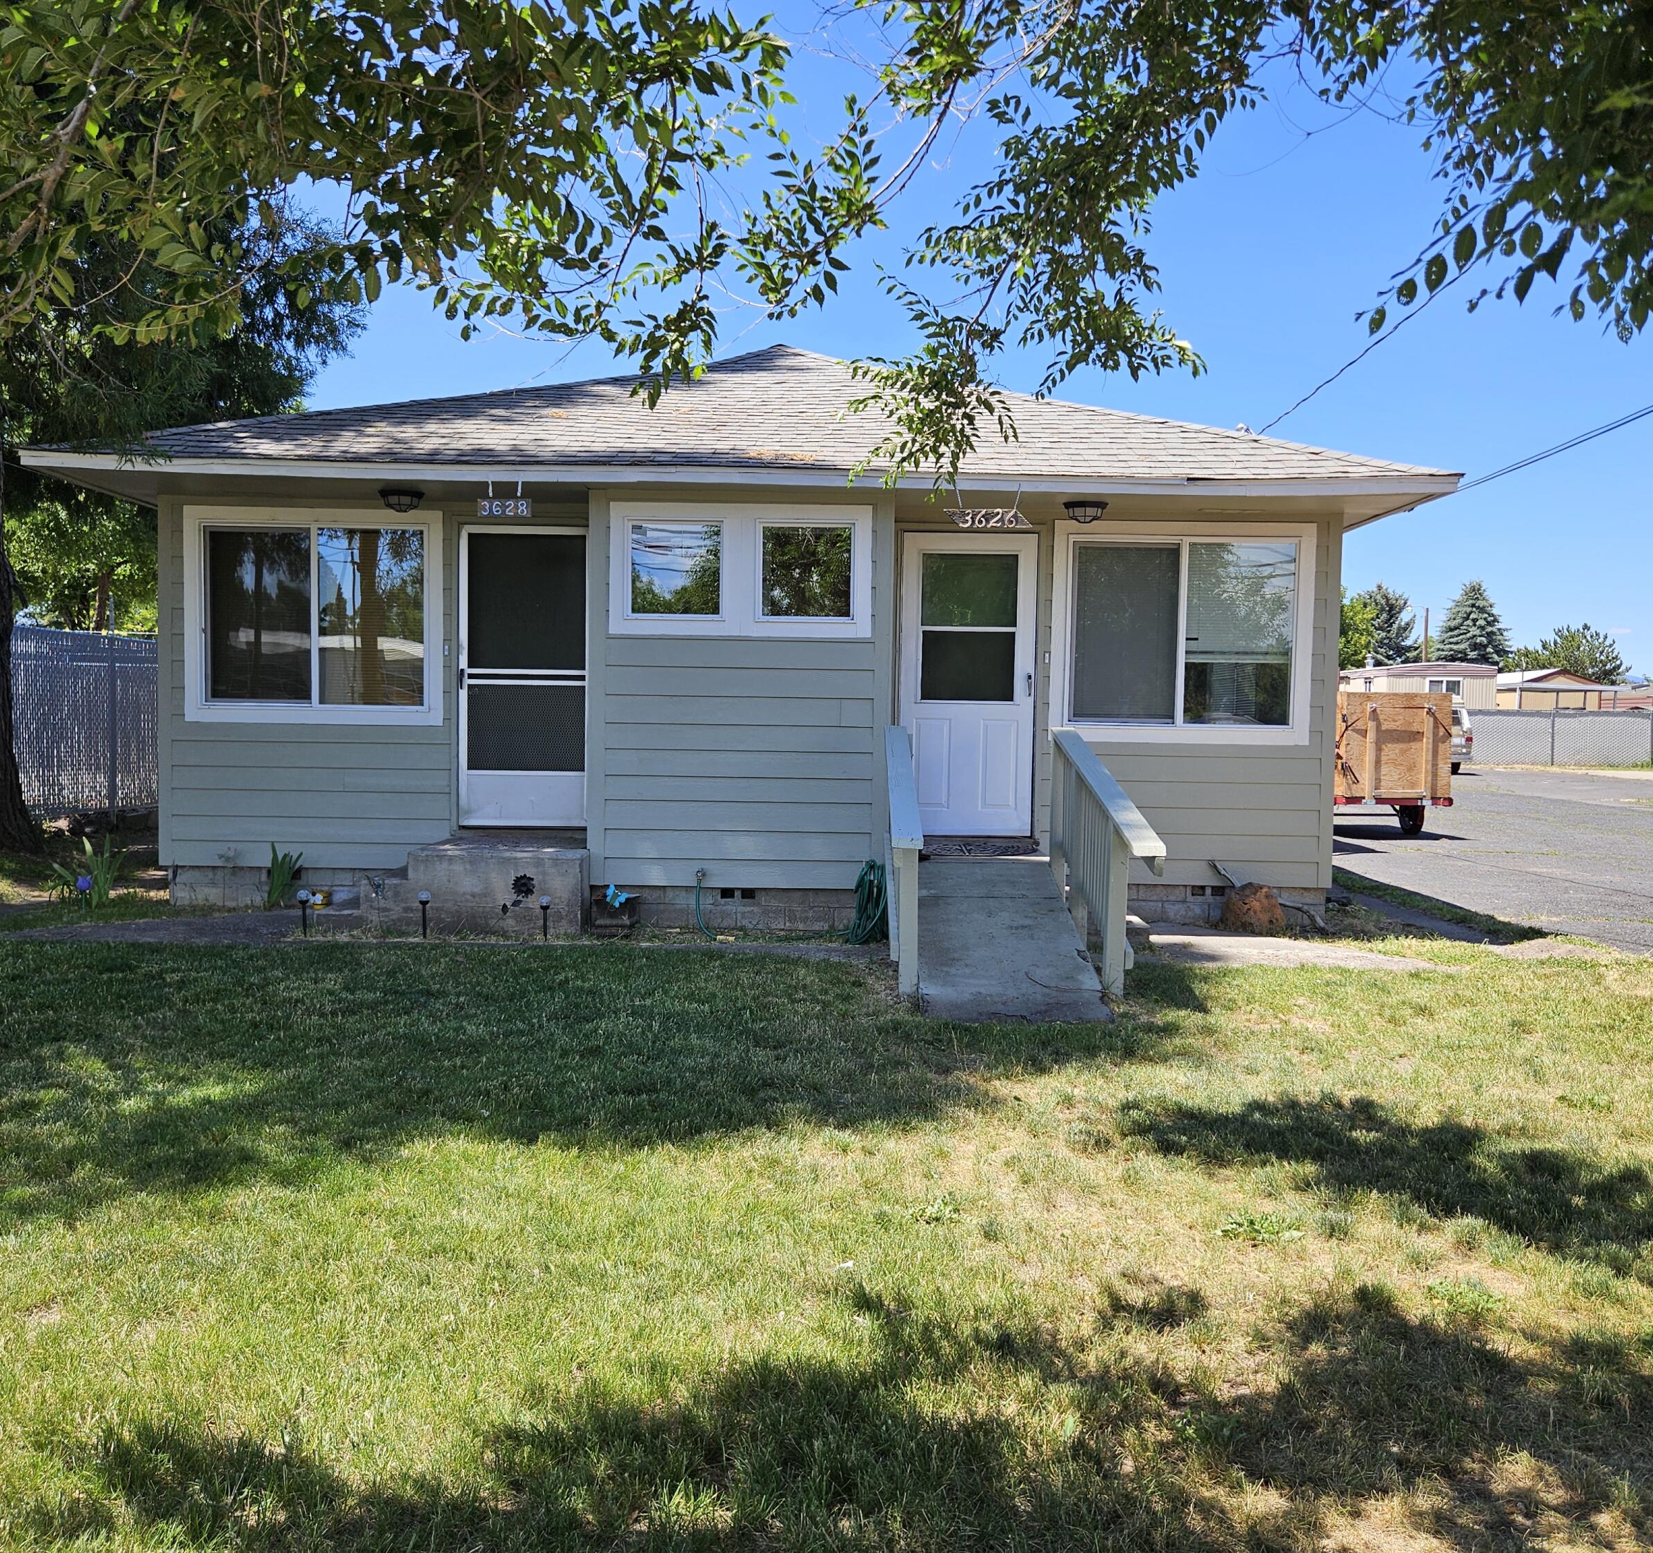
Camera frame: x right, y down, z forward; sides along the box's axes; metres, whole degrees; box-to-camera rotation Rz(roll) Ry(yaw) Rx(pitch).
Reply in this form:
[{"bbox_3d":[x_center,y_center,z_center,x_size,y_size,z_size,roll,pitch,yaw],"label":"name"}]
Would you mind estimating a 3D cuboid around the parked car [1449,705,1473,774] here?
[{"bbox_3d":[16.598,-1.057,39.596,1.900,1.860,4.800,1,3,2],"label":"parked car"}]

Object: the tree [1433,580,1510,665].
[{"bbox_3d":[35.273,-6.018,75.000,5.000,9.200,5.000,1,3,1],"label":"tree"}]

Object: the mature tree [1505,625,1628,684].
[{"bbox_3d":[41.958,-5.133,78.000,7.200,7.400,7.000,1,3,1],"label":"mature tree"}]

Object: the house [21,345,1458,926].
[{"bbox_3d":[-0.482,-1.653,13.546,8.900,4.820,10.300,1,3,1],"label":"house"}]

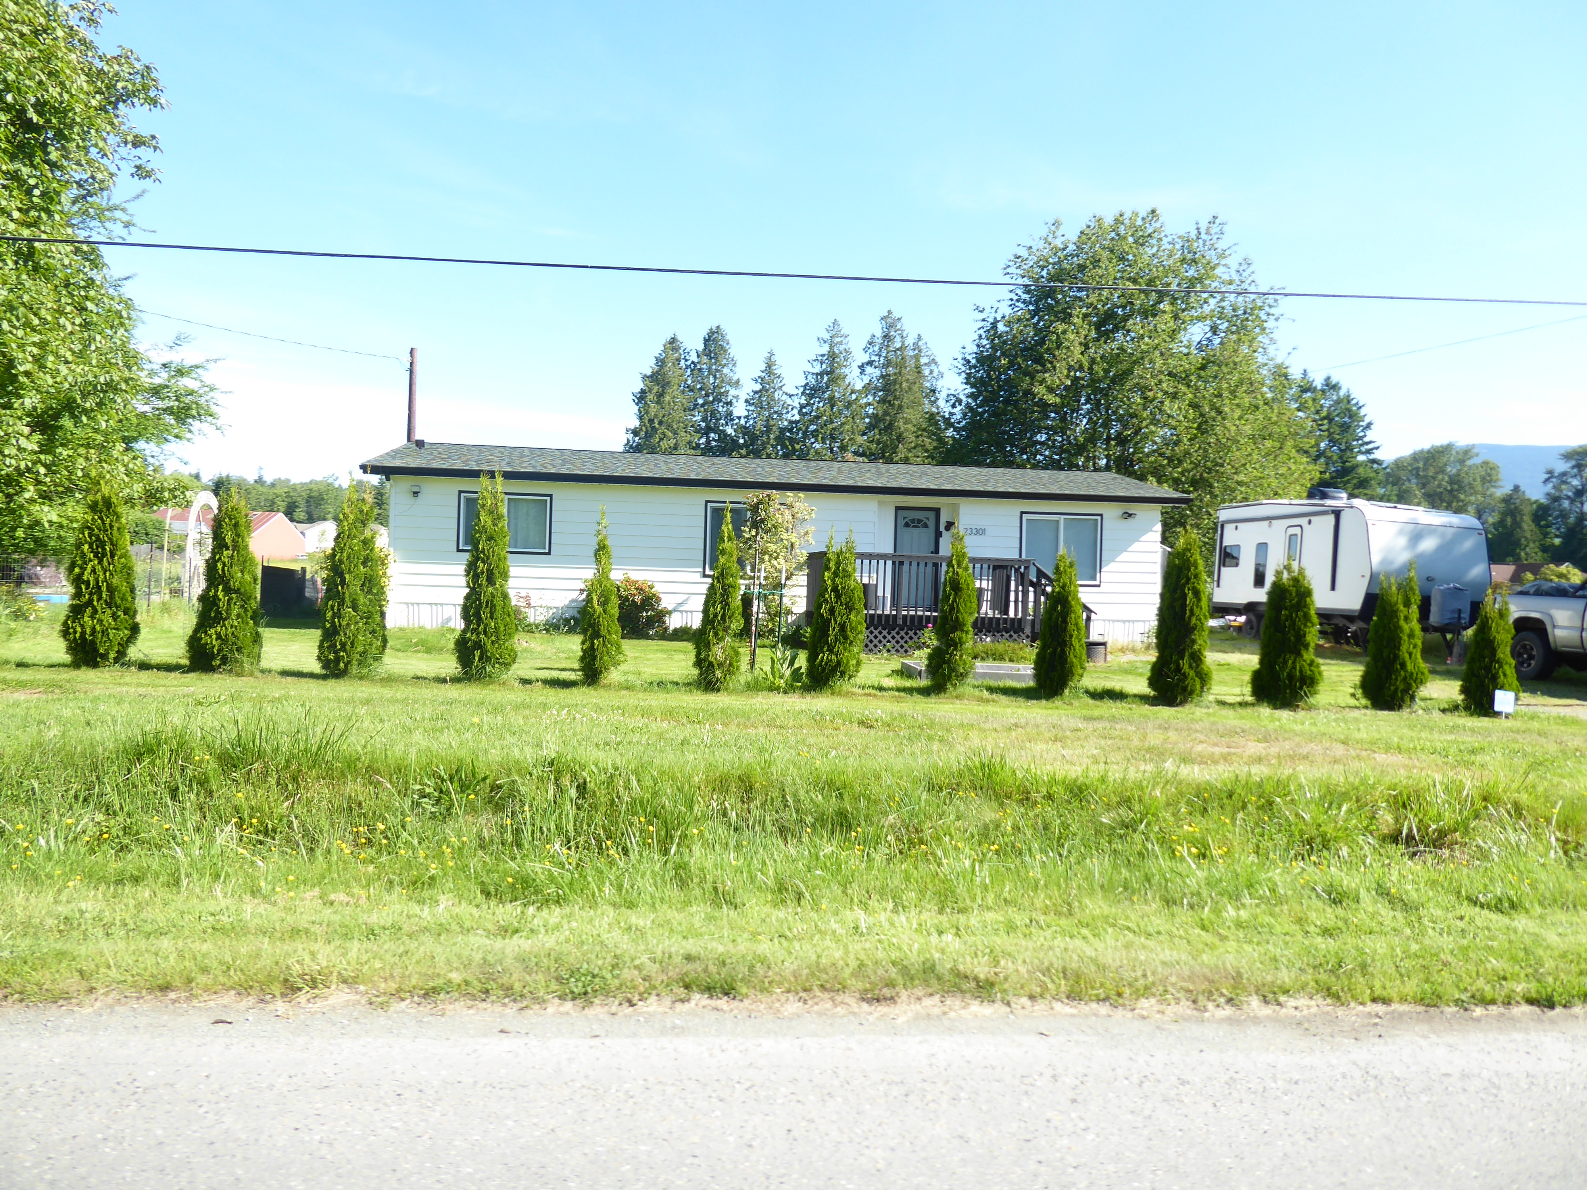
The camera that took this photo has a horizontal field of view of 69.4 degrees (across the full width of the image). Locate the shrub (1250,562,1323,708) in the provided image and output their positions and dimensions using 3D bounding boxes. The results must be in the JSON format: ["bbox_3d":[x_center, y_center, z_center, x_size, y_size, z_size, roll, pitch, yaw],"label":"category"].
[{"bbox_3d":[6.579,0.538,15.300,0.960,1.953,0.960,2,1,0],"label":"shrub"}]

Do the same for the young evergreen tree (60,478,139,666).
[{"bbox_3d":[-8.905,-0.294,14.700,1.002,2.417,1.002,2,1,0],"label":"young evergreen tree"}]

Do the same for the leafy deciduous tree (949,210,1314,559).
[{"bbox_3d":[11.800,-6.211,40.000,12.600,14.300,11.800,2,1,0],"label":"leafy deciduous tree"}]

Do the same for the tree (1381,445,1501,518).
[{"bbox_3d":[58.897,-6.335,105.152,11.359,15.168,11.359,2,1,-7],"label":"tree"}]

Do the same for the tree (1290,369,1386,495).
[{"bbox_3d":[32.000,-6.165,68.000,6.000,14.200,6.000,2,1,0],"label":"tree"}]

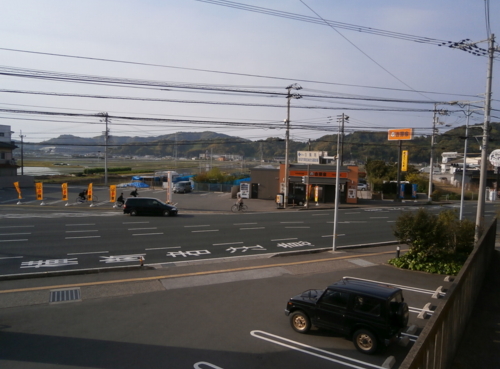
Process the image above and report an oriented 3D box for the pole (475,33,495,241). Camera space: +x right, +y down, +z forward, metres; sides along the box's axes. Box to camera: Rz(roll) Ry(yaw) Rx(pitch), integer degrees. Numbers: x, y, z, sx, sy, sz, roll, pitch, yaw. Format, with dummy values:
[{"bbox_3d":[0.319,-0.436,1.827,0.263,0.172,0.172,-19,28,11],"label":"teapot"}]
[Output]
[{"bbox_3d":[14.178,-2.470,22.903,0.380,13.050,0.380,0,4,-24],"label":"pole"}]

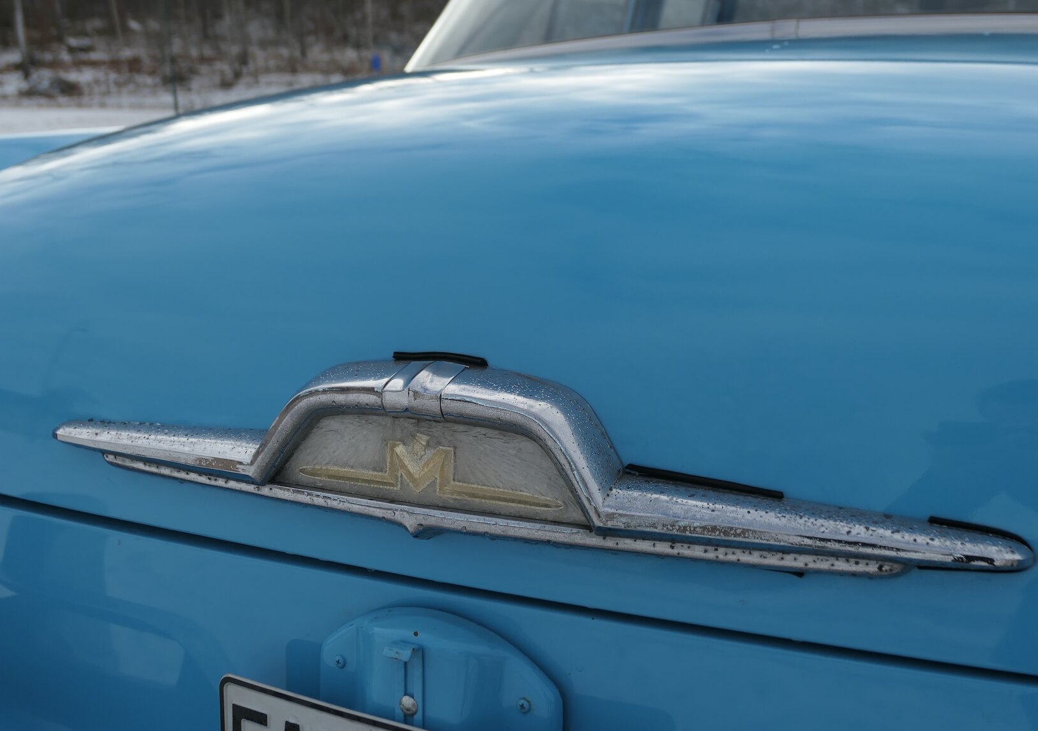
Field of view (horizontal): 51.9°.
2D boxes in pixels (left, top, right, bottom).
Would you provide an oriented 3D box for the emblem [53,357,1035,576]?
[{"bbox_3d":[-0.056,0.049,0.637,0.660,0.105,0.043,4,7,28],"label":"emblem"}]

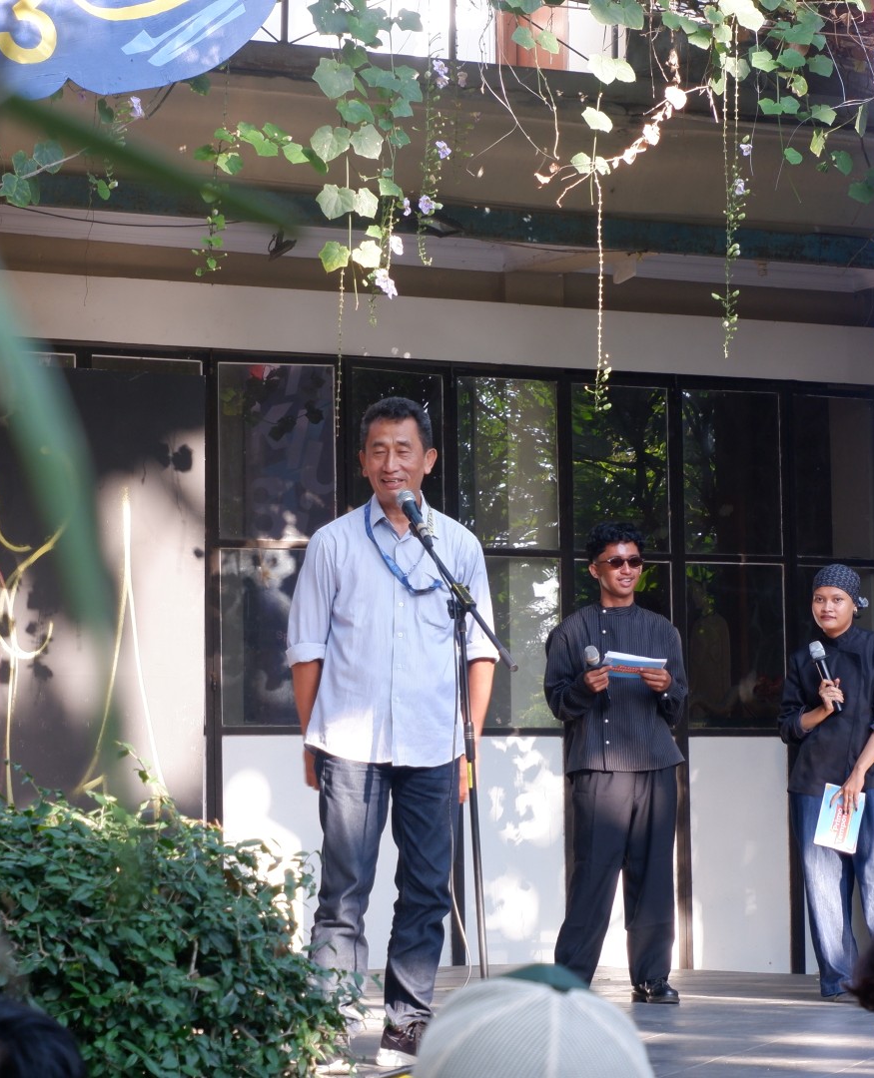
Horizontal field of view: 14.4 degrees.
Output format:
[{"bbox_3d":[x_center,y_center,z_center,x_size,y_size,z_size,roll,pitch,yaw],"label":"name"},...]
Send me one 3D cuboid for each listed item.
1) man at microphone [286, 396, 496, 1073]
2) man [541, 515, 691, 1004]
[{"bbox_3d":[-0.130,0.486,9.070,0.550,1.720,0.340,-1,-5,3],"label":"man at microphone"},{"bbox_3d":[0.631,0.799,12.300,0.510,1.710,0.380,0,-5,-10],"label":"man"}]

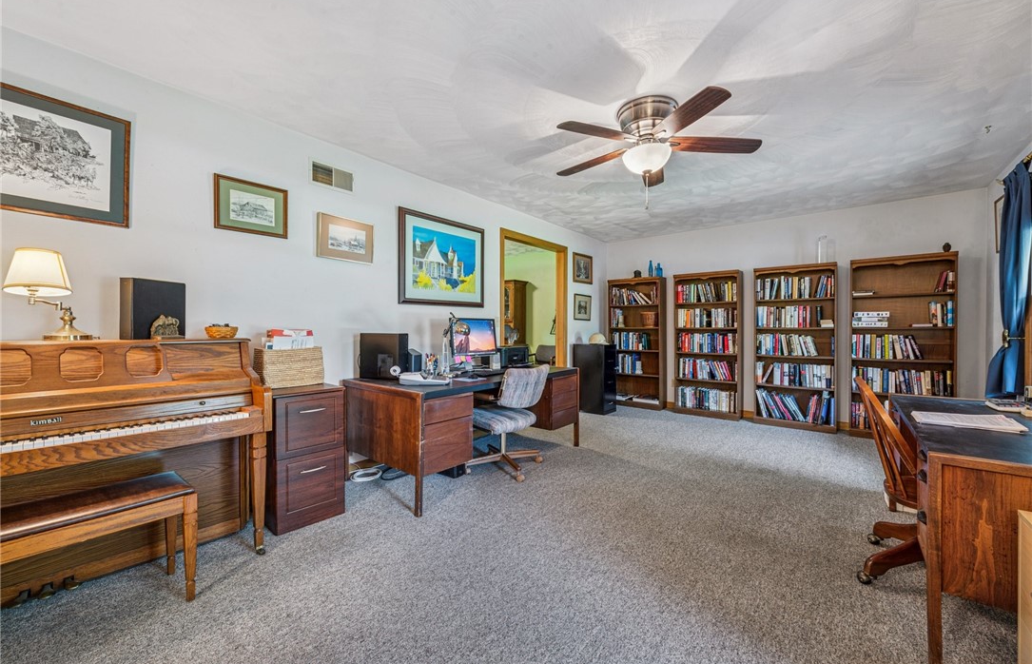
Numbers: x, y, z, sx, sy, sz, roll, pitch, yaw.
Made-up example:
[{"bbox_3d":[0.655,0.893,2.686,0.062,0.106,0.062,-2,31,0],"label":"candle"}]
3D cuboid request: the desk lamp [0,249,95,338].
[{"bbox_3d":[-2.036,-0.160,1.756,0.224,0.405,0.258,0,1,39],"label":"desk lamp"}]

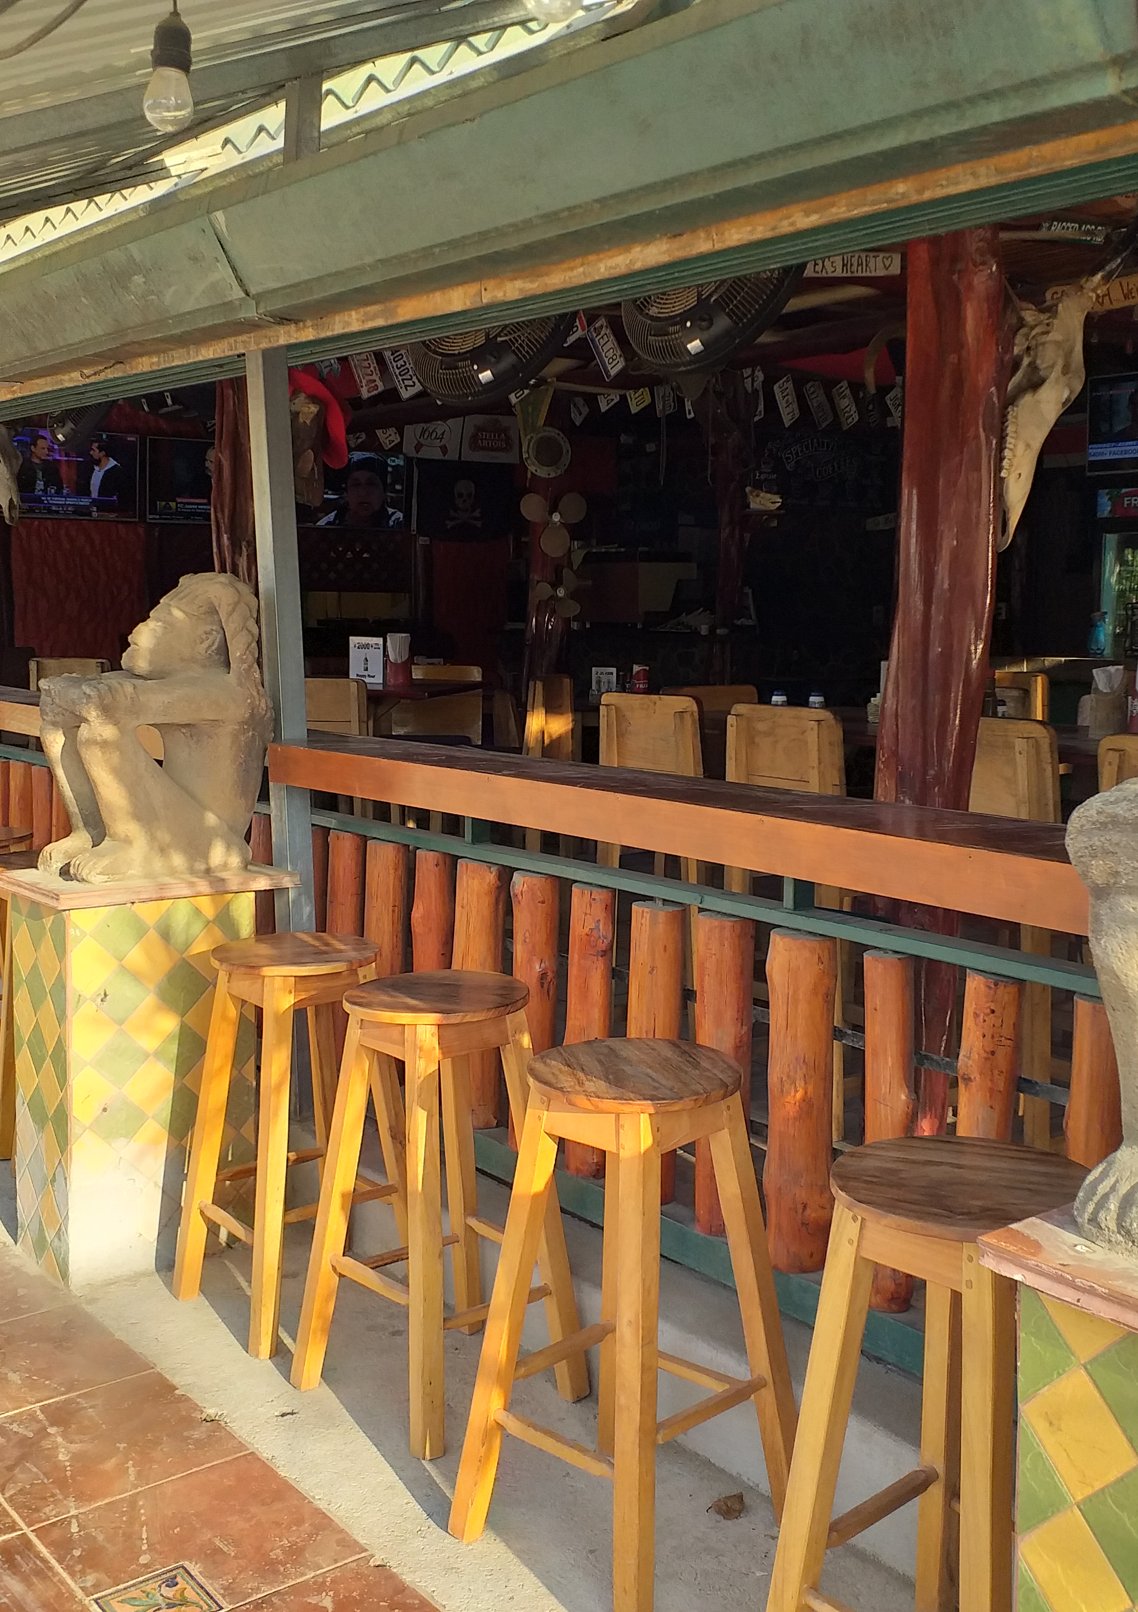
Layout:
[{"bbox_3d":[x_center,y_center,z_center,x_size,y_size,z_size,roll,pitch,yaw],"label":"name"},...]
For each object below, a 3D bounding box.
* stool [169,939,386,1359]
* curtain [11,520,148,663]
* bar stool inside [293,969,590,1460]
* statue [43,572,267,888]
[{"bbox_3d":[-0.585,0.702,3.529,0.410,0.803,0.410,-4,8,-39],"label":"stool"},{"bbox_3d":[-2.912,-1.231,9.687,0.827,0.968,0.050,-6,9,-39],"label":"curtain"},{"bbox_3d":[-0.250,0.754,3.127,0.410,0.803,0.410,-4,8,-39],"label":"bar stool inside"},{"bbox_3d":[-0.976,-0.194,3.848,0.530,0.720,0.320,-4,8,-39],"label":"statue"}]

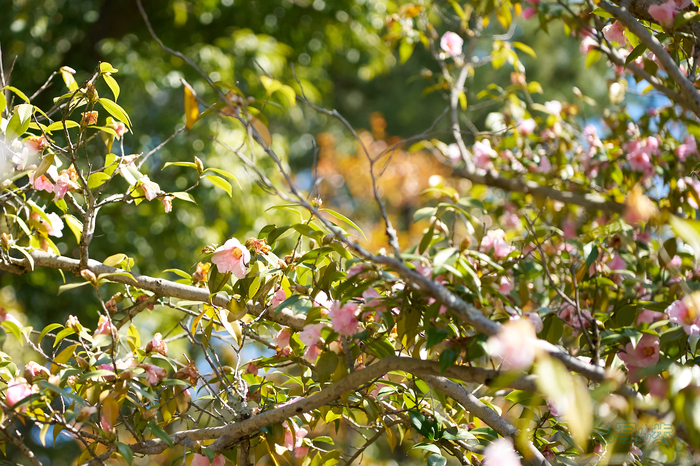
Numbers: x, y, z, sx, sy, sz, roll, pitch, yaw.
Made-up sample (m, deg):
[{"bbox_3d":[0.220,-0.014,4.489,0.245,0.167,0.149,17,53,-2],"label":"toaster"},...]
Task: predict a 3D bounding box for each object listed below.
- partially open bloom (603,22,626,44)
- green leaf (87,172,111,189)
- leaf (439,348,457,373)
[{"bbox_3d":[0.504,-0.382,3.700,0.046,0.046,0.044,-4,-8,33],"label":"partially open bloom"},{"bbox_3d":[-0.375,-0.078,2.900,0.036,0.024,0.018,2,-1,-18],"label":"green leaf"},{"bbox_3d":[0.149,0.198,3.000,0.026,0.043,0.012,6,-6,1],"label":"leaf"}]

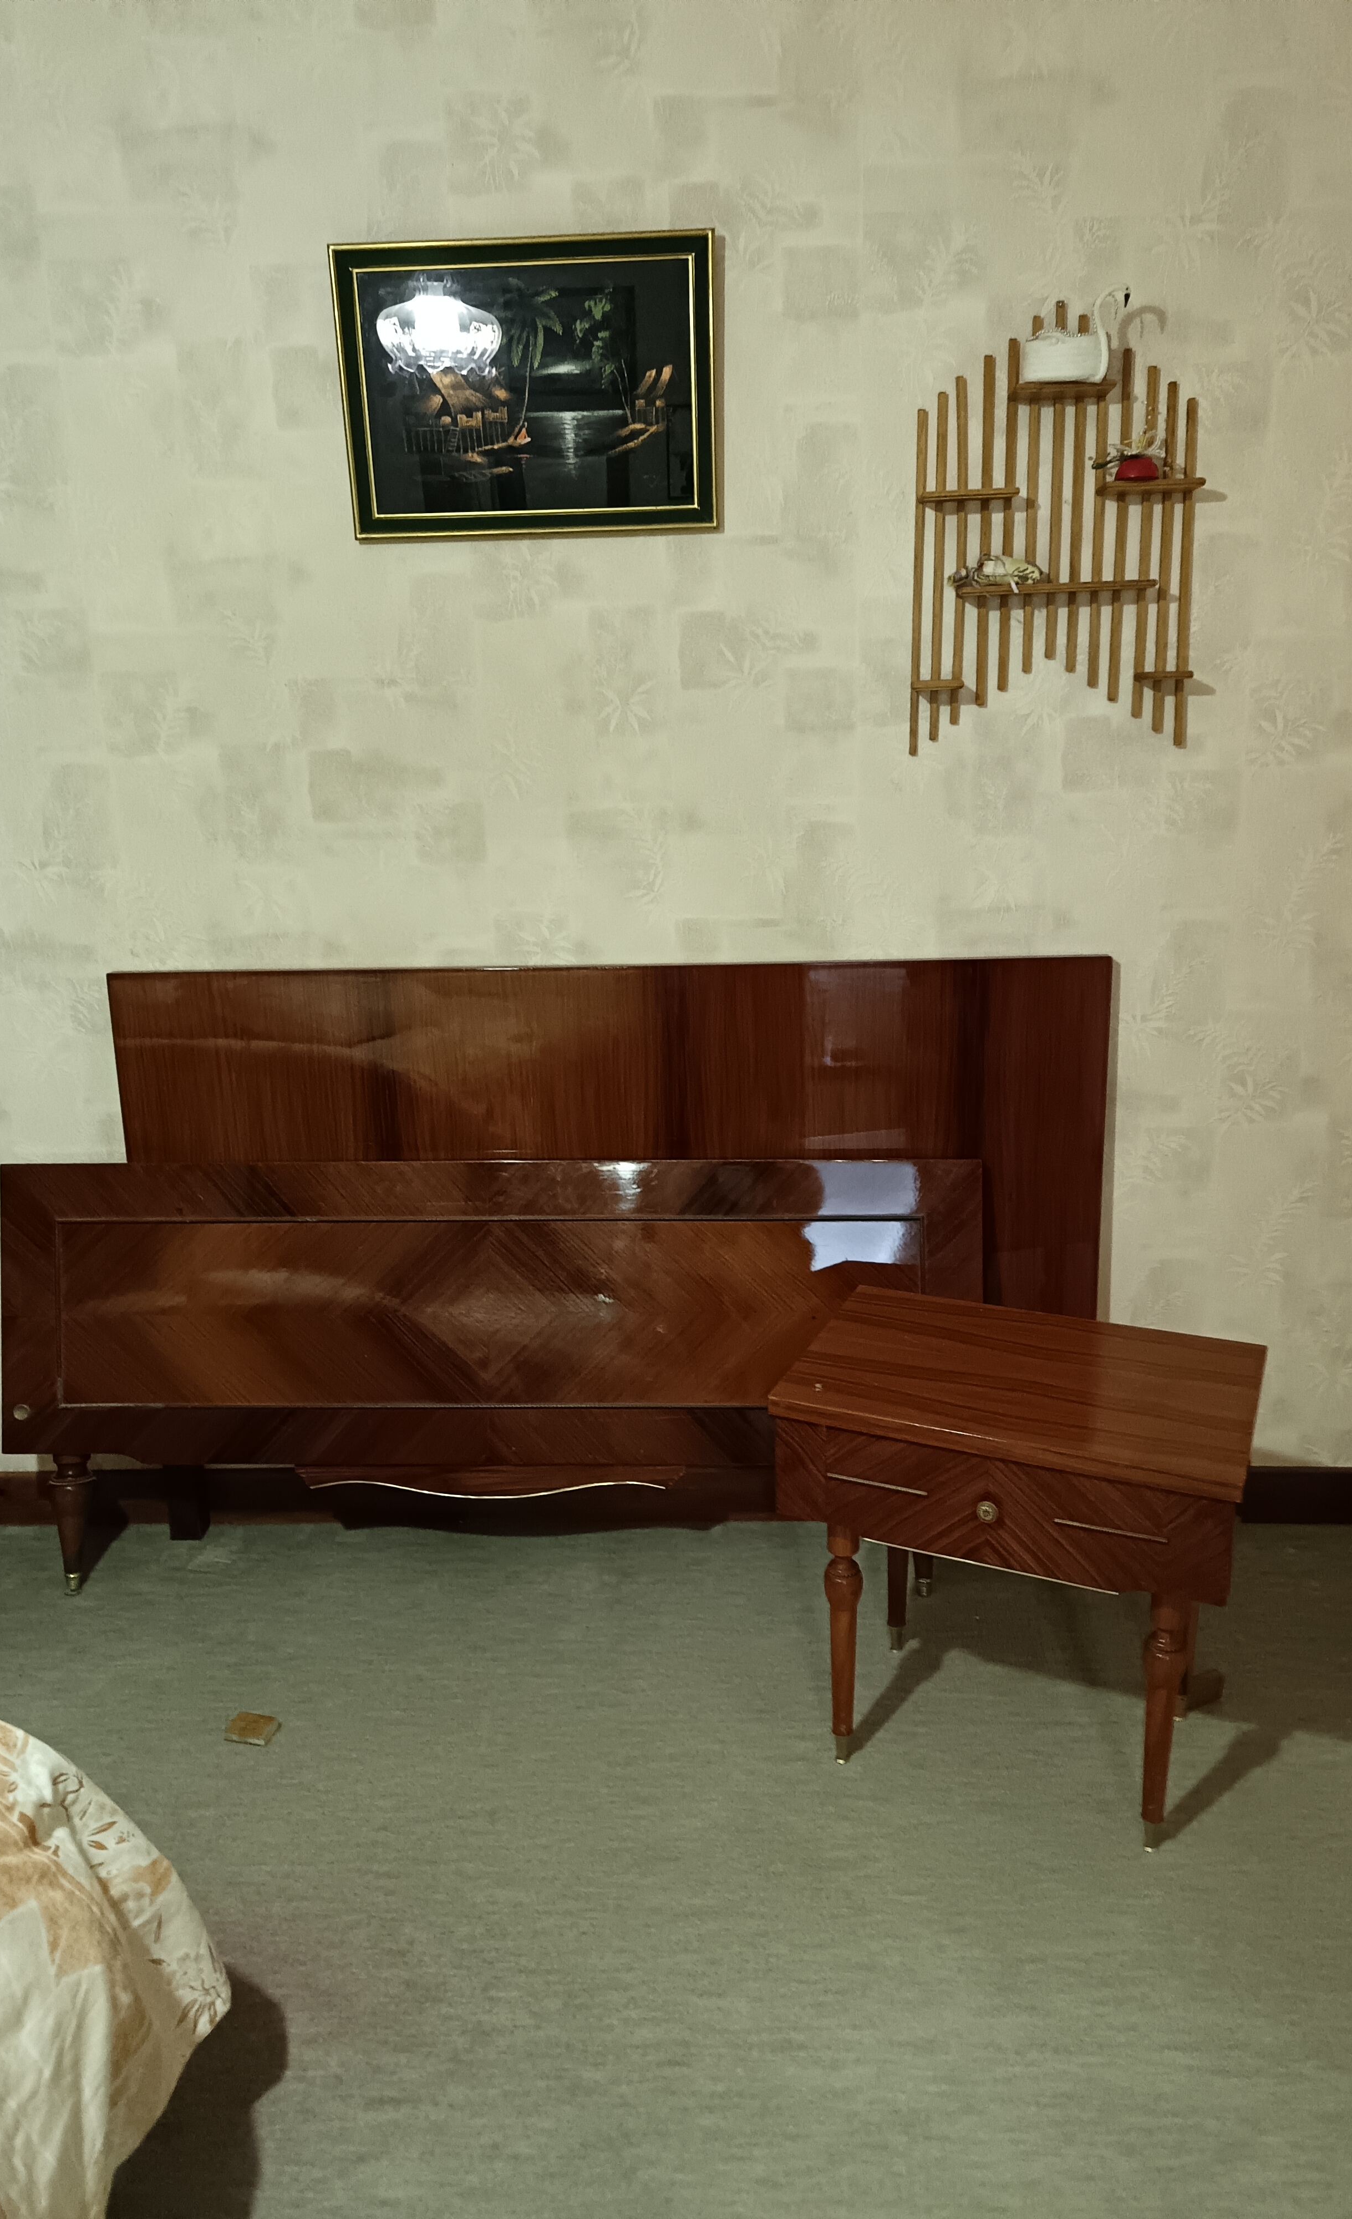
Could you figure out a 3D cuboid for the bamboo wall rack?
[{"bbox_3d":[0.502,-0.757,2.024,0.368,0.561,0.072,-1,16,2],"label":"bamboo wall rack"}]

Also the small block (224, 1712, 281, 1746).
[{"bbox_3d":[-0.582,0.854,2.118,0.058,0.013,0.043,2,18,13],"label":"small block"}]

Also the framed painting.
[{"bbox_3d":[-0.191,-0.942,2.014,0.487,0.351,0.024,-1,21,2],"label":"framed painting"}]

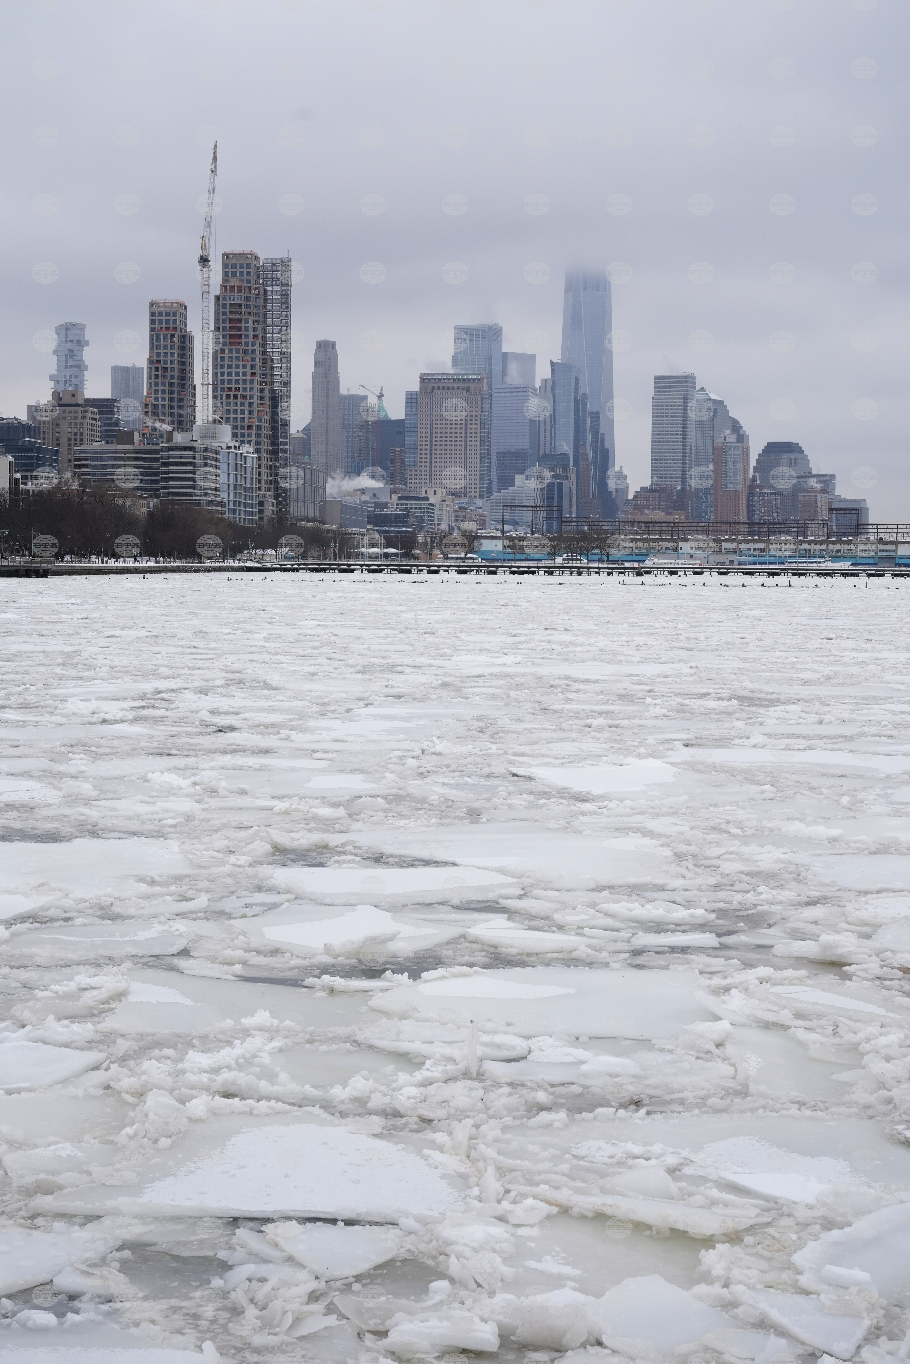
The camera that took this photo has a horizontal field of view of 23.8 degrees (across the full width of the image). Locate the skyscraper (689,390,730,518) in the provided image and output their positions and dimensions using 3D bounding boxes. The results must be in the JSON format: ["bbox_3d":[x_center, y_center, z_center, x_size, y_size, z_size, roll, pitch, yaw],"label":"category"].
[{"bbox_3d":[318.270,-266.970,2778.940,53.000,222.000,54.000,3,4,28],"label":"skyscraper"}]

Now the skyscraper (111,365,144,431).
[{"bbox_3d":[-463.625,-311.453,3072.110,36.000,269.000,31.000,2,4,31],"label":"skyscraper"}]

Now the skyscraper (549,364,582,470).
[{"bbox_3d":[132.568,-267.858,2588.824,32.000,238.000,26.000,2,4,28],"label":"skyscraper"}]

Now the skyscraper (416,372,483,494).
[{"bbox_3d":[-3.900,-196.100,1976.940,58.000,166.000,45.000,1,3,8],"label":"skyscraper"}]

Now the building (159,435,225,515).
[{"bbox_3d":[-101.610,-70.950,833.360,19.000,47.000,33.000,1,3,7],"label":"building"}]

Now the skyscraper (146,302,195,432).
[{"bbox_3d":[-134.440,-118.680,1021.920,19.500,119.500,22.500,1,3,5],"label":"skyscraper"}]

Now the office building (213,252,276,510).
[{"bbox_3d":[-99.340,-128.930,1016.290,24.500,141.500,25.000,1,3,5],"label":"office building"}]

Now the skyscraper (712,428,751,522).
[{"bbox_3d":[303.920,-202.110,2377.040,32.000,139.000,27.000,2,4,28],"label":"skyscraper"}]

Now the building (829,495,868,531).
[{"bbox_3d":[482.000,-185.440,2652.790,44.000,78.000,78.000,1,3,14],"label":"building"}]

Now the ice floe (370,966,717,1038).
[{"bbox_3d":[0.882,3.404,22.624,3.460,0.180,3.210,0,3,0],"label":"ice floe"}]

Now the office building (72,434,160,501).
[{"bbox_3d":[-133.630,-72.870,855.300,32.000,47.500,21.000,1,3,6],"label":"office building"}]

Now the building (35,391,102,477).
[{"bbox_3d":[-228.772,-122.564,1283.052,34.000,99.300,22.000,1,3,16],"label":"building"}]

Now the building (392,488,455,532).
[{"bbox_3d":[-23.539,-120.618,1645.775,40.000,53.400,40.000,1,3,13],"label":"building"}]

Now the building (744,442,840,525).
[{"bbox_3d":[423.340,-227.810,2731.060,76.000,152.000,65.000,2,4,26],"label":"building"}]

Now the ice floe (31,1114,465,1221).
[{"bbox_3d":[-1.526,3.757,16.539,3.120,0.180,2.580,0,3,0],"label":"ice floe"}]

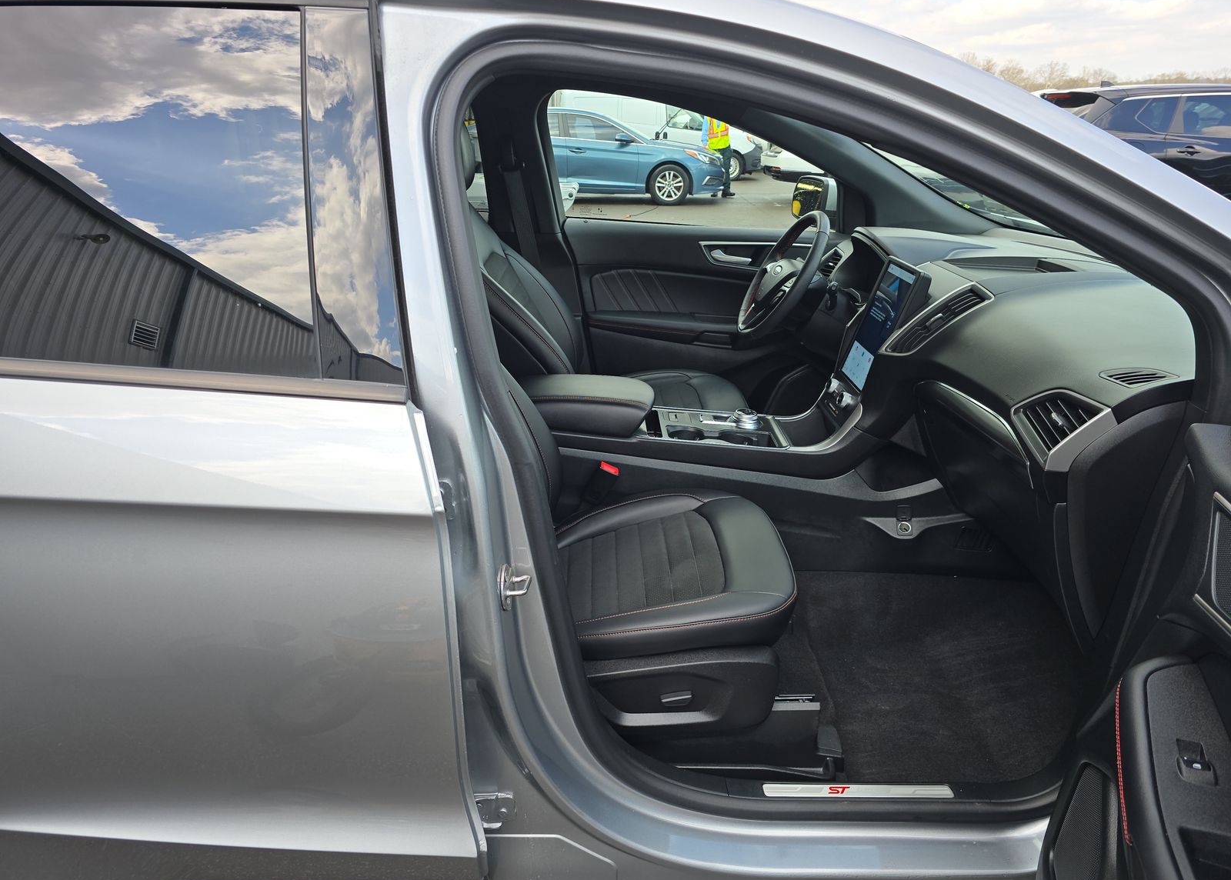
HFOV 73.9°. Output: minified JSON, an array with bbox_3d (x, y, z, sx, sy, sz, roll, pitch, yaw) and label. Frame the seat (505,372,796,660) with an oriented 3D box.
[{"bbox_3d":[-0.077,-0.055,1.471,0.830,0.920,0.530,0,22,0],"label":"seat"}]

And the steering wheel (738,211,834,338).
[{"bbox_3d":[0.458,-0.429,2.155,0.110,0.370,0.370,30,19,-12],"label":"steering wheel"}]

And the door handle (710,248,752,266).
[{"bbox_3d":[0.345,-0.548,2.446,0.135,0.050,0.040,0,22,0],"label":"door handle"}]

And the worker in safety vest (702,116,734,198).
[{"bbox_3d":[1.905,-5.264,14.671,0.530,1.750,0.380,-12,25,-27],"label":"worker in safety vest"}]

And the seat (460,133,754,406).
[{"bbox_3d":[-0.076,-0.350,2.161,0.845,0.930,0.530,0,22,0],"label":"seat"}]

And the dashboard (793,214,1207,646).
[{"bbox_3d":[0.815,-0.184,1.831,0.620,0.490,1.420,0,22,0],"label":"dashboard"}]

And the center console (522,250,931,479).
[{"bbox_3d":[0.165,-0.155,1.837,0.920,0.470,0.280,0,22,0],"label":"center console"}]

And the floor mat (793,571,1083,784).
[{"bbox_3d":[0.643,0.451,1.633,0.510,0.080,0.520,0,22,0],"label":"floor mat"}]

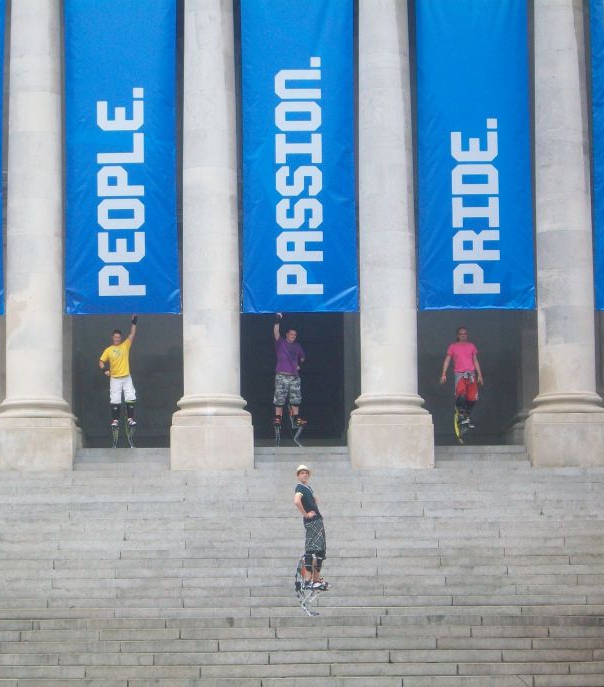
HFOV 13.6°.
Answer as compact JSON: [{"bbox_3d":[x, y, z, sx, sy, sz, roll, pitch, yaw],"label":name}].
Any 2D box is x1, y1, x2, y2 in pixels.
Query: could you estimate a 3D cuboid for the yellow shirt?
[{"bbox_3d":[-3.257,0.263,44.600,0.560,0.700,0.280,-1,-7,4],"label":"yellow shirt"}]

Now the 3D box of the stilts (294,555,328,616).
[{"bbox_3d":[0.144,3.358,35.400,0.420,0.890,0.360,-2,-7,15],"label":"stilts"}]

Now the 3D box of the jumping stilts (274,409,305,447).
[{"bbox_3d":[-0.210,1.436,44.500,0.480,0.770,0.380,2,-7,-24],"label":"jumping stilts"}]

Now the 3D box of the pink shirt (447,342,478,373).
[{"bbox_3d":[2.818,0.246,44.600,0.570,0.540,0.270,0,-7,-2],"label":"pink shirt"}]

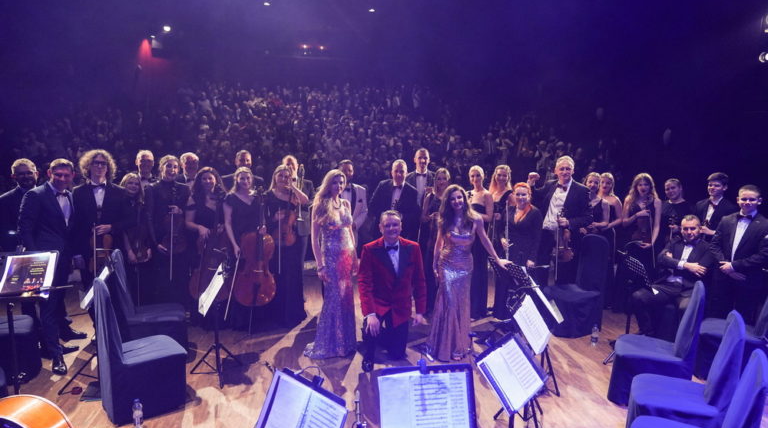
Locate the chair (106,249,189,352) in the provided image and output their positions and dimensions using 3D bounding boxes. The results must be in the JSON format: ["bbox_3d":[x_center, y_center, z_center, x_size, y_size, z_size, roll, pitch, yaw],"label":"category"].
[{"bbox_3d":[-2.000,0.803,4.456,0.540,0.950,0.450,-1,7,-11],"label":"chair"}]

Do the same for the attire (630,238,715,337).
[{"bbox_3d":[2.909,0.764,5.113,0.620,1.070,0.700,9,12,41],"label":"attire"}]

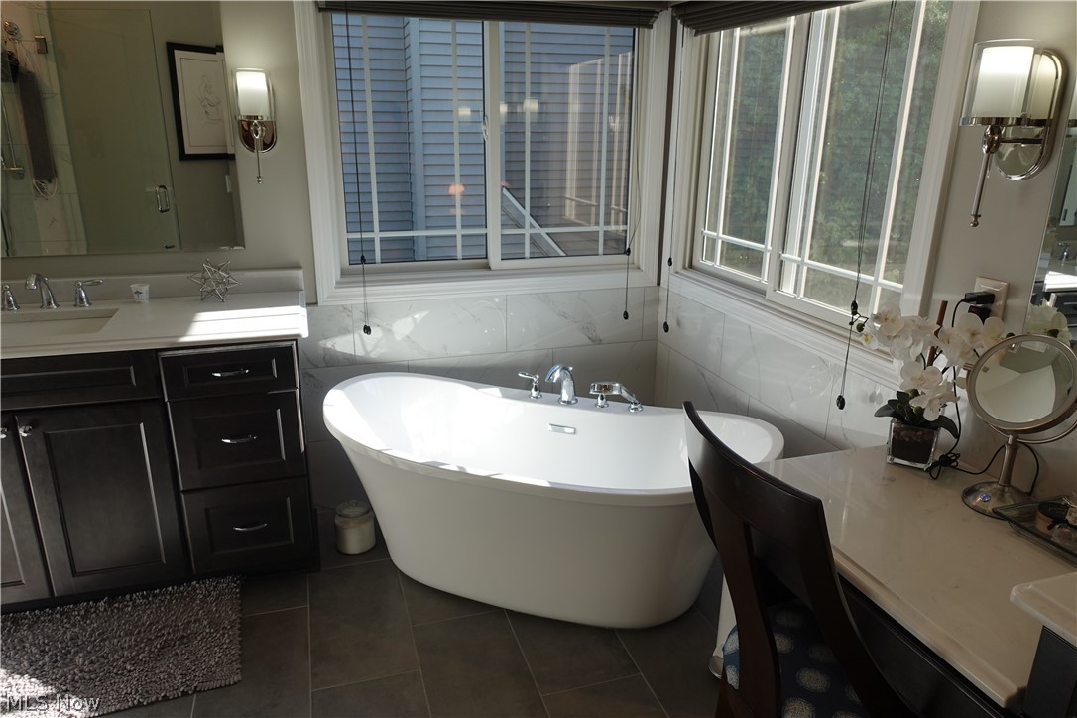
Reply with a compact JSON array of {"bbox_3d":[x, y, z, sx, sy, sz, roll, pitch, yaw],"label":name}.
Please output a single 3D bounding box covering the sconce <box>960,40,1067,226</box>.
[{"bbox_3d":[0.935,-0.447,1.457,0.153,0.361,0.122,-5,18,-16],"label":"sconce"}]

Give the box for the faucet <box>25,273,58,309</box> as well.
[{"bbox_3d":[-1.600,-0.216,2.308,0.056,0.125,0.165,-5,18,-16],"label":"faucet"}]

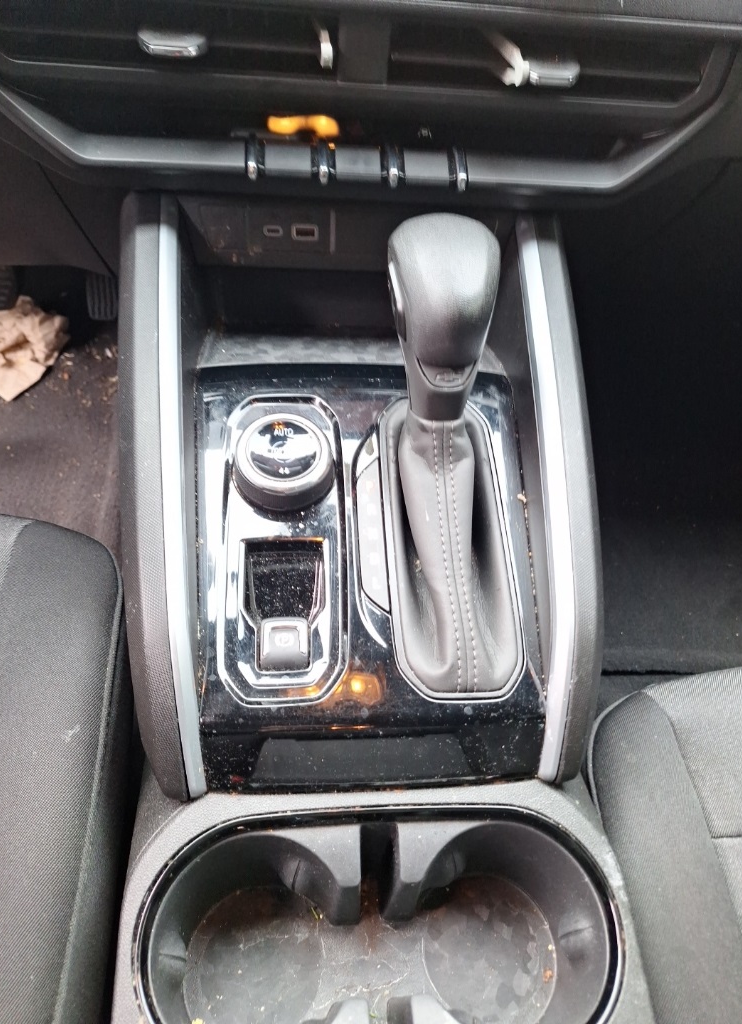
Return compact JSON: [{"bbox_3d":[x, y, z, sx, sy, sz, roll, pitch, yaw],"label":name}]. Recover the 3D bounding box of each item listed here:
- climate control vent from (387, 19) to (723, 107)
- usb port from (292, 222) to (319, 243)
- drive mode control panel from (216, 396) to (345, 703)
[{"bbox_3d":[0.105,-0.250,0.382,0.185,0.037,0.033,0,50,-6],"label":"climate control vent"},{"bbox_3d":[-0.044,-0.188,0.457,0.018,0.011,0.008,0,50,-6],"label":"usb port"},{"bbox_3d":[-0.049,0.009,0.380,0.070,0.030,0.188,0,65,-6],"label":"drive mode control panel"}]

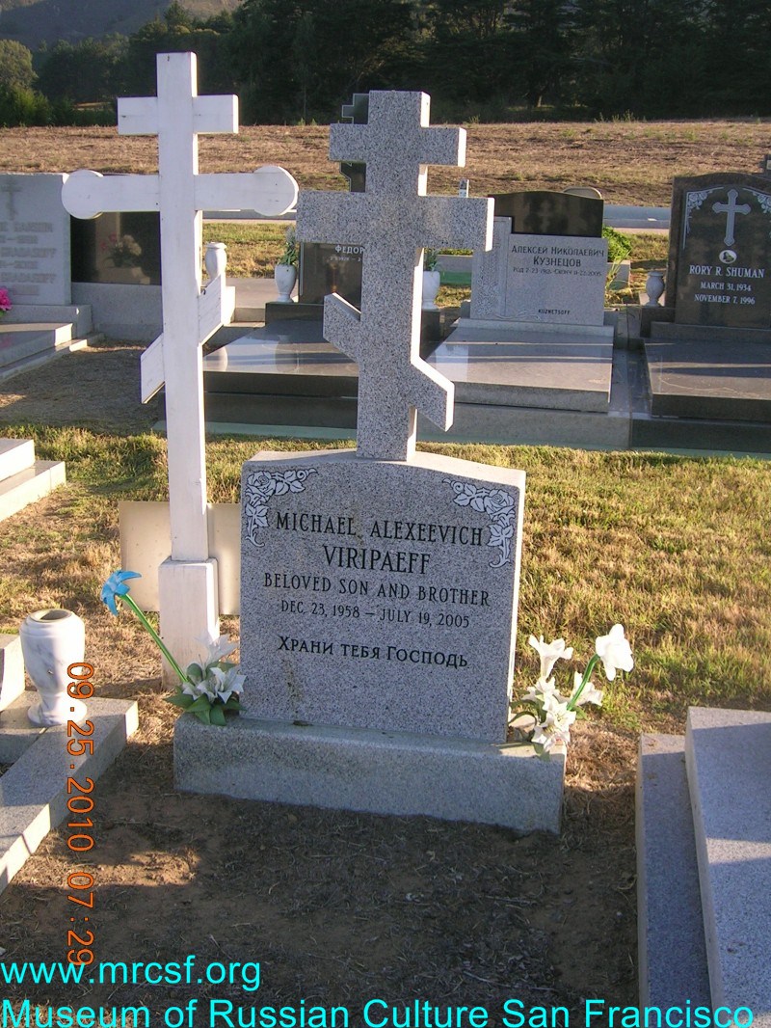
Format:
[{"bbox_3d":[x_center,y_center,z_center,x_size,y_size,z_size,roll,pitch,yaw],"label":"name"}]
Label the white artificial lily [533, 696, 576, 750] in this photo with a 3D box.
[{"bbox_3d":[0.380,0.469,2.933,0.100,0.126,0.080,0,-15,-3],"label":"white artificial lily"}]

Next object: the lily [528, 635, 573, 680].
[{"bbox_3d":[0.374,0.324,2.954,0.100,0.100,0.090,3,14,10],"label":"lily"}]

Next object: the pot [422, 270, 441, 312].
[{"bbox_3d":[0.304,-1.518,8.866,0.148,0.280,0.148,3,14,10],"label":"pot"}]

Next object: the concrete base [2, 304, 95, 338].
[{"bbox_3d":[-2.696,-1.438,9.693,0.980,0.245,0.260,3,14,10],"label":"concrete base"}]

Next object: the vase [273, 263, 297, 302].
[{"bbox_3d":[-0.686,-1.585,8.990,0.150,0.275,0.150,0,14,0],"label":"vase"}]

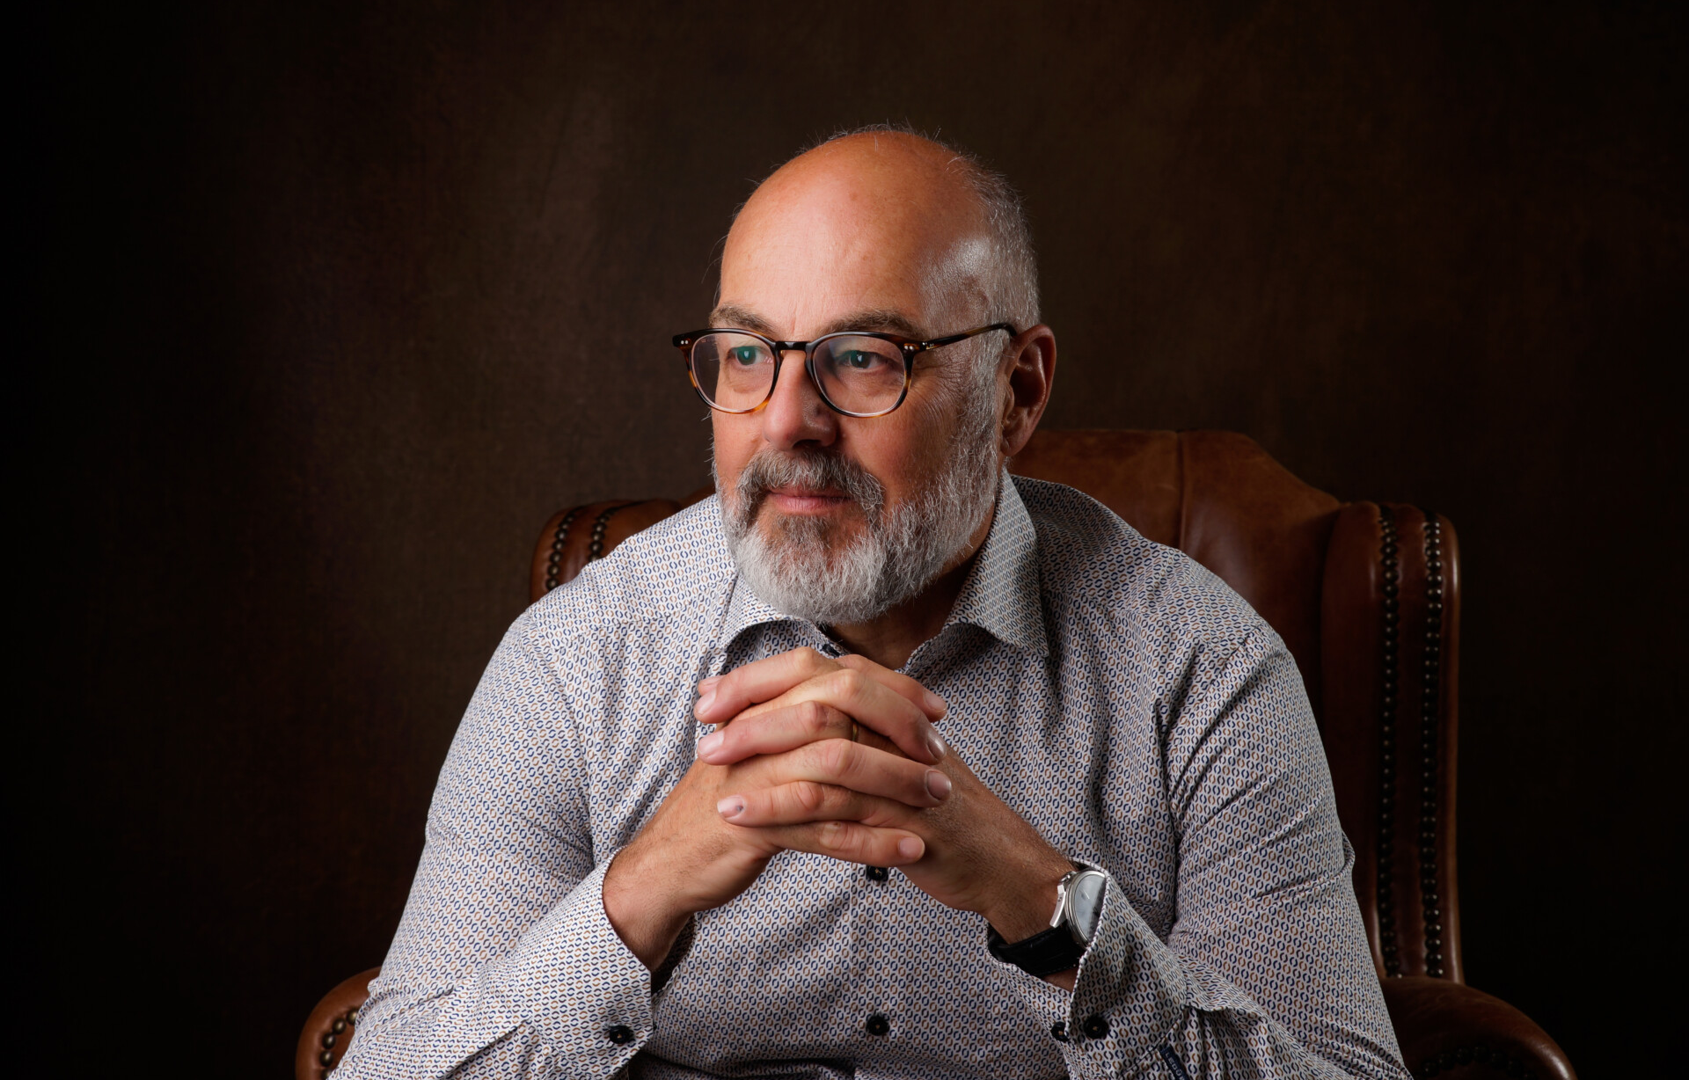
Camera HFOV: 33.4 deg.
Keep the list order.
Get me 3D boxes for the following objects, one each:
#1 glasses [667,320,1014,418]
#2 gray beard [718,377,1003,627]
[{"bbox_3d":[0.005,-0.091,1.486,0.146,0.052,0.141,3,10,29],"label":"glasses"},{"bbox_3d":[-0.002,-0.024,1.480,0.154,0.126,0.108,3,10,29],"label":"gray beard"}]

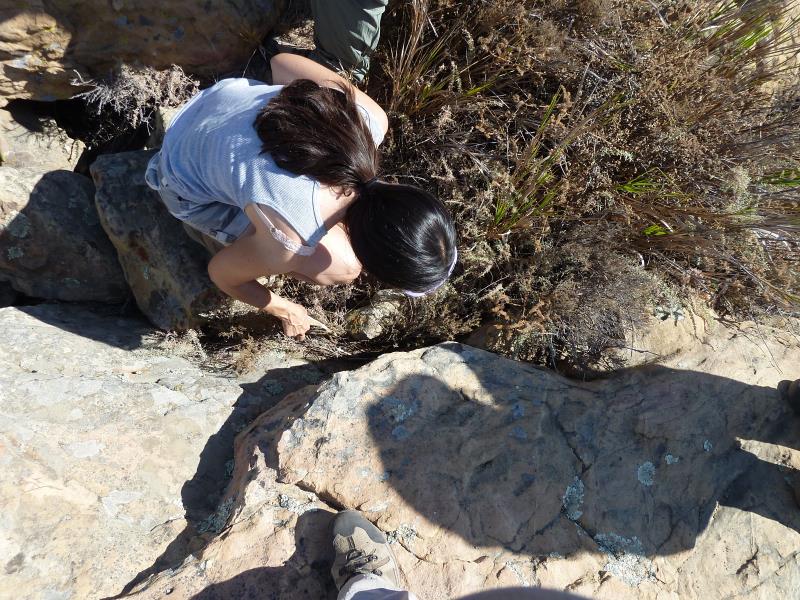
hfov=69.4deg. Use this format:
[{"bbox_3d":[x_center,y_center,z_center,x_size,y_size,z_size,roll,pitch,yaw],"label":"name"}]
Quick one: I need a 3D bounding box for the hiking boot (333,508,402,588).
[{"bbox_3d":[-0.062,0.558,1.110,0.112,0.115,0.290,-10,79,-2],"label":"hiking boot"}]

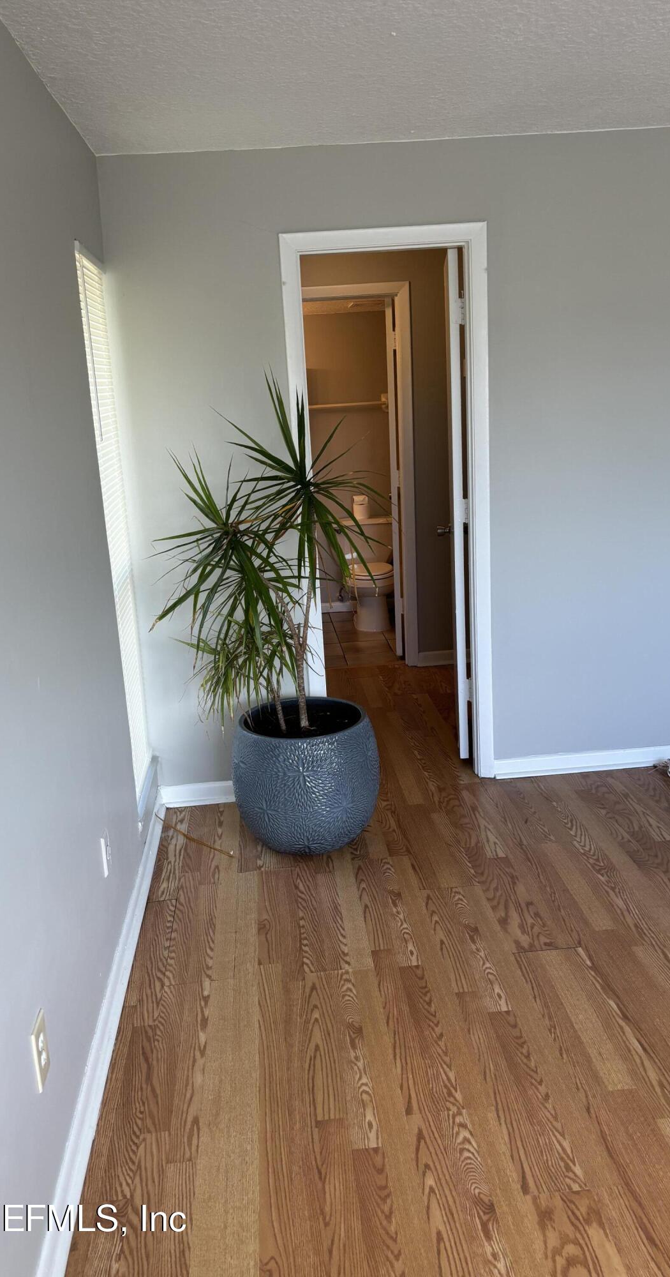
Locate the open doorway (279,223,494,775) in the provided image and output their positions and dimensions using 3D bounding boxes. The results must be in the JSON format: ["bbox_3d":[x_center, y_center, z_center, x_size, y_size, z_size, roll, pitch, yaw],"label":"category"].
[{"bbox_3d":[0.230,-0.442,3.739,0.742,2.140,0.130,-4,15,-4],"label":"open doorway"}]

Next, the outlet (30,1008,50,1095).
[{"bbox_3d":[-0.558,0.788,1.836,0.011,0.125,0.080,-4,15,-4],"label":"outlet"}]

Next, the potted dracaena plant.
[{"bbox_3d":[-0.228,-0.069,3.354,0.830,1.670,0.680,-4,15,-4],"label":"potted dracaena plant"}]

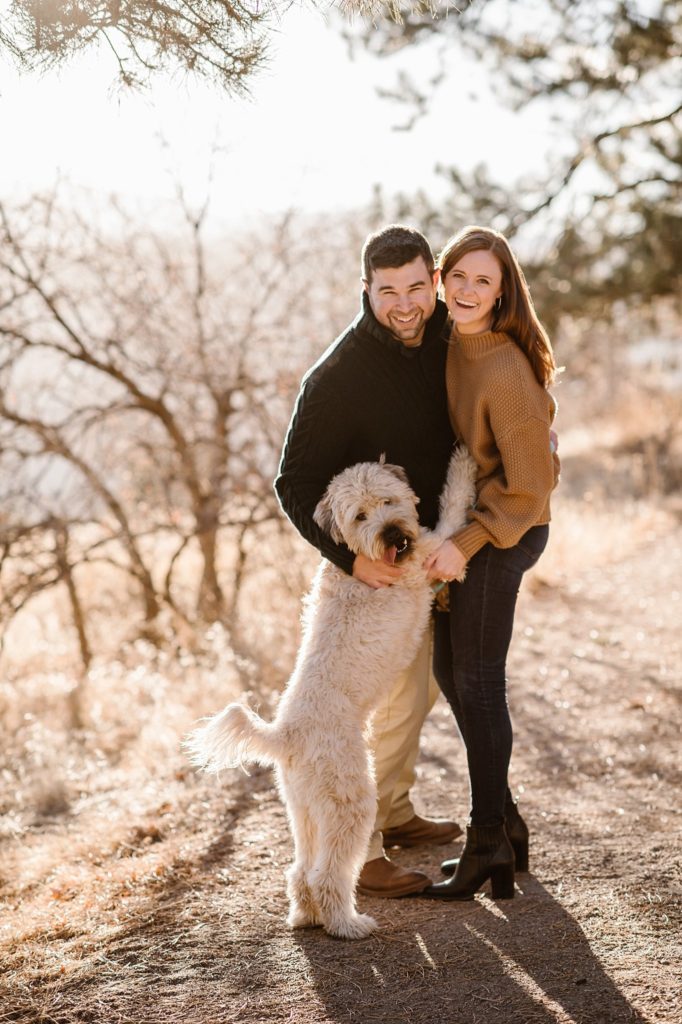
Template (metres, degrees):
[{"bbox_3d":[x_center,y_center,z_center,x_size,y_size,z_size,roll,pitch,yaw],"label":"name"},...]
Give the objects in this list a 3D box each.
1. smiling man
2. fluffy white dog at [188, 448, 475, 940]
[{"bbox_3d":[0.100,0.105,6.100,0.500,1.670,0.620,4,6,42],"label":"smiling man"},{"bbox_3d":[-0.030,0.430,5.800,0.680,1.150,0.420,-4,6,-40],"label":"fluffy white dog"}]

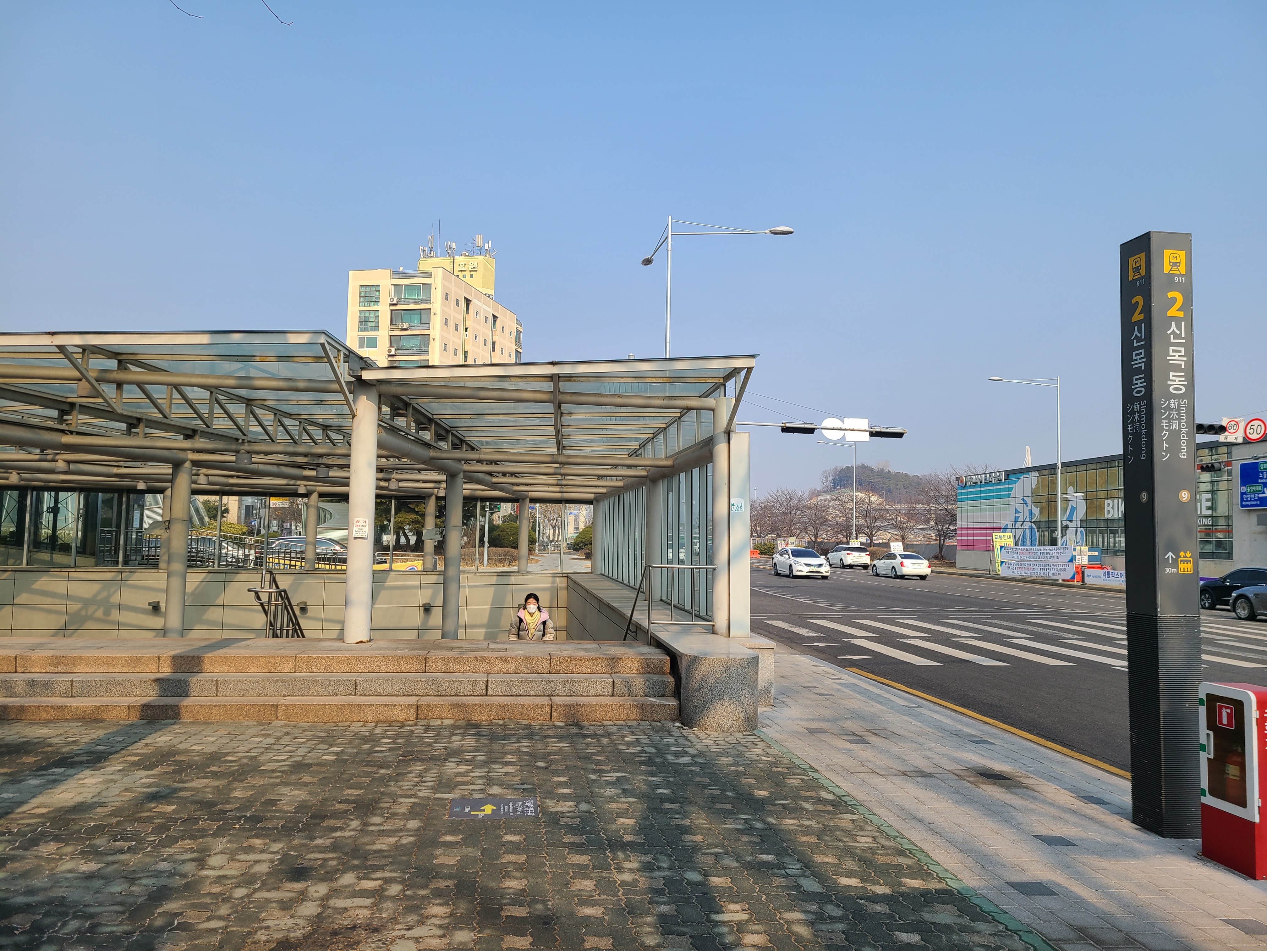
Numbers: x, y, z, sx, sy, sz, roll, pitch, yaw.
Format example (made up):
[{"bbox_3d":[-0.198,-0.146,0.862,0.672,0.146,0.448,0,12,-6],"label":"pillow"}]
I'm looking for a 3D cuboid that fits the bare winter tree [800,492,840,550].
[{"bbox_3d":[20.305,5.369,103.900,4.700,7.181,4.700,2,-4,-8],"label":"bare winter tree"}]

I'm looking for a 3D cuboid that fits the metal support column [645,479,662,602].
[{"bbox_3d":[0.339,1.061,15.765,0.260,2.012,0.260,2,-4,-8],"label":"metal support column"}]

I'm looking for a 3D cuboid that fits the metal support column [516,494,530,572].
[{"bbox_3d":[-2.961,1.566,25.671,0.265,2.092,0.265,1,-4,-8],"label":"metal support column"}]

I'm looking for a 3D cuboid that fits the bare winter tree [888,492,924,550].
[{"bbox_3d":[23.371,4.140,82.197,3.500,5.808,3.500,1,-4,-8],"label":"bare winter tree"}]

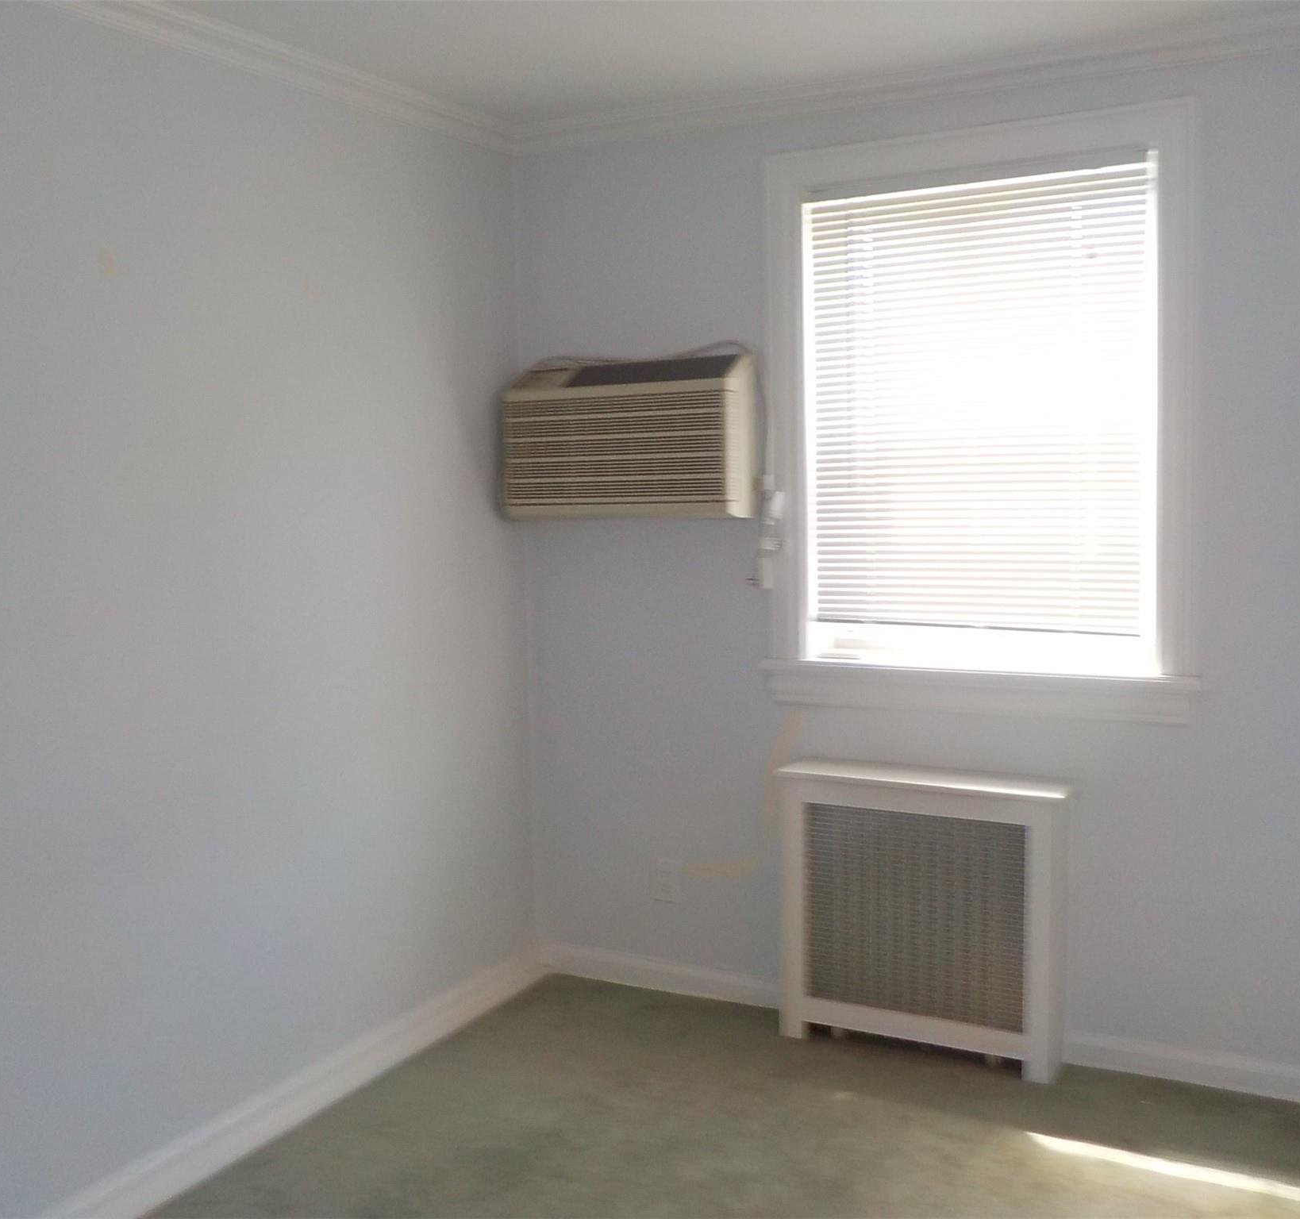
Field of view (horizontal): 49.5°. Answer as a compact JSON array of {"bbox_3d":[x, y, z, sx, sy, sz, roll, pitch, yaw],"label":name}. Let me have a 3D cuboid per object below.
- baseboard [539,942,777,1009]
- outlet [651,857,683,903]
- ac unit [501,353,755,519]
[{"bbox_3d":[0.030,1.007,3.880,0.752,0.086,0.015,2,7,28],"label":"baseboard"},{"bbox_3d":[0.047,0.738,3.840,0.073,0.117,0.009,2,7,28],"label":"outlet"},{"bbox_3d":[-0.065,-0.438,3.670,0.670,0.407,0.175,2,7,28],"label":"ac unit"}]

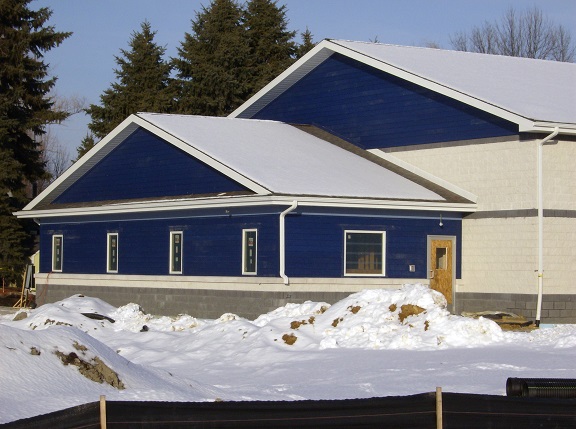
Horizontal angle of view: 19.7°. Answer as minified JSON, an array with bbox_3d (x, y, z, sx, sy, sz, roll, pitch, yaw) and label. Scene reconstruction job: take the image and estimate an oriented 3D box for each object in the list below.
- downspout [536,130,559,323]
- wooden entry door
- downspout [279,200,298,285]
[{"bbox_3d":[6.762,0.325,43.209,0.170,5.200,0.700,2,-2,-32],"label":"downspout"},{"bbox_3d":[4.206,1.666,45.853,0.830,1.900,0.050,2,-2,-32],"label":"wooden entry door"},{"bbox_3d":[0.024,0.729,42.811,0.120,2.173,0.710,2,-2,-32],"label":"downspout"}]

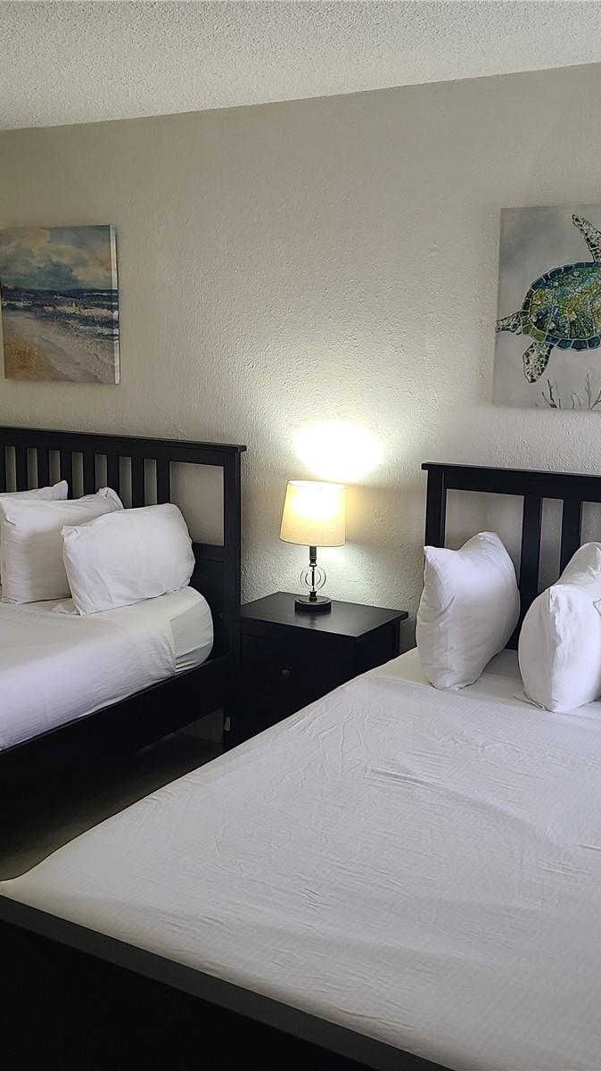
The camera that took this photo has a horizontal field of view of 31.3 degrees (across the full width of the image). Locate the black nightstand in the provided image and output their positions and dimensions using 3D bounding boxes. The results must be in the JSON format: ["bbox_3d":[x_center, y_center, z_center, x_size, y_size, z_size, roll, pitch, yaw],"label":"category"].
[{"bbox_3d":[0.047,0.597,3.777,0.535,0.667,0.383,7,12,30],"label":"black nightstand"}]

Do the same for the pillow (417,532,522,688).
[{"bbox_3d":[0.512,0.207,3.188,0.210,0.390,0.520,-7,5,33],"label":"pillow"}]

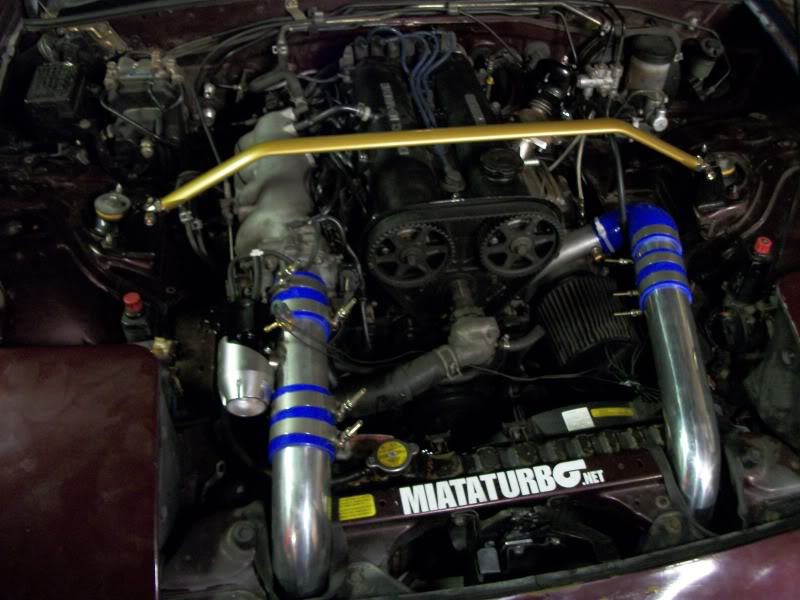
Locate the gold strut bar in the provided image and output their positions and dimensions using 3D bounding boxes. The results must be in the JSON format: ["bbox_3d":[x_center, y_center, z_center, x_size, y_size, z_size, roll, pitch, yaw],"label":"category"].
[{"bbox_3d":[0.074,-0.200,1.076,0.850,0.113,0.030,-6,46,-9],"label":"gold strut bar"}]

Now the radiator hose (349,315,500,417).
[{"bbox_3d":[0.030,0.093,0.964,0.250,0.085,0.085,-23,51,-24],"label":"radiator hose"}]

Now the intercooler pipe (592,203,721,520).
[{"bbox_3d":[0.323,0.057,0.970,0.130,0.165,0.450,3,45,0],"label":"intercooler pipe"}]

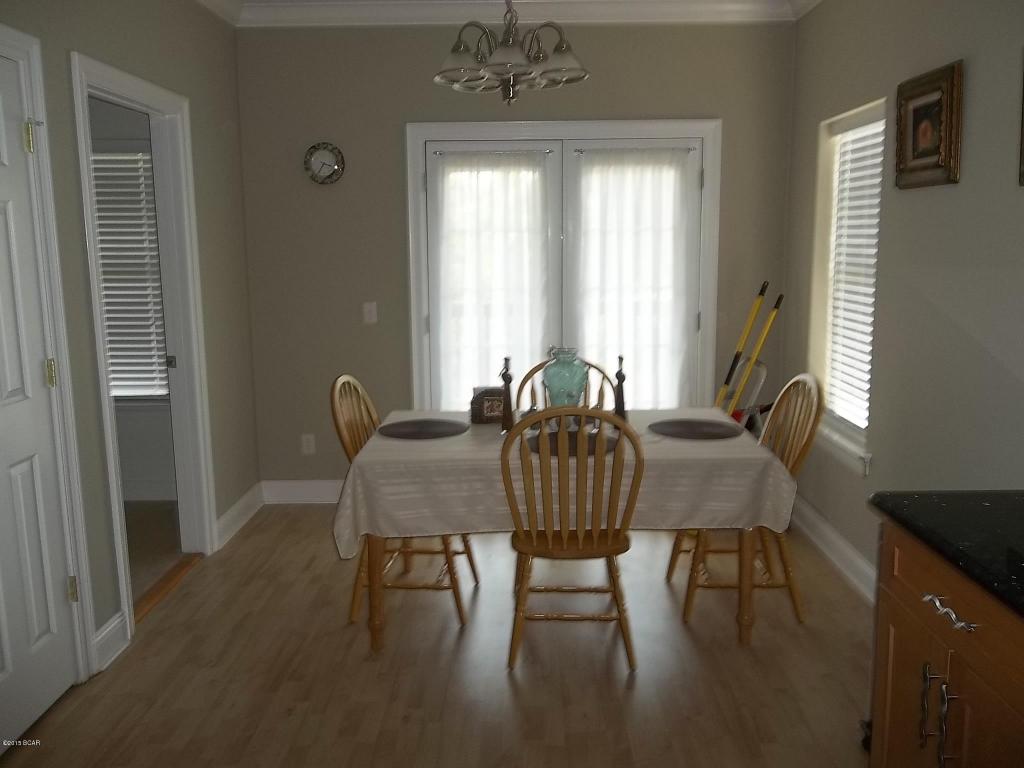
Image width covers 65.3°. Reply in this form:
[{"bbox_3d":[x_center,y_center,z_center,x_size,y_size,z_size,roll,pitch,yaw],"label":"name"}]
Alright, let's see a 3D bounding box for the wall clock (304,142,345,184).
[{"bbox_3d":[-1.024,-1.205,4.365,0.228,0.228,0.040,0,10,1],"label":"wall clock"}]

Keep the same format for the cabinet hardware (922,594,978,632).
[{"bbox_3d":[0.820,0.424,1.491,0.040,0.035,0.165,0,10,1],"label":"cabinet hardware"}]

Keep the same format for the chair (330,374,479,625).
[{"bbox_3d":[-0.432,0.448,3.338,0.540,0.970,0.475,1,10,5],"label":"chair"}]

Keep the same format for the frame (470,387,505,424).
[{"bbox_3d":[-0.095,0.088,3.357,0.150,0.150,0.060,-1,10,-4],"label":"frame"}]

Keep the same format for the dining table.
[{"bbox_3d":[0.188,0.568,3.245,1.530,0.760,0.910,0,10,0],"label":"dining table"}]

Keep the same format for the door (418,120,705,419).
[{"bbox_3d":[0.290,-0.340,4.536,1.550,2.100,0.090,0,10,1],"label":"door"}]

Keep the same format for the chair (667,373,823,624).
[{"bbox_3d":[0.943,0.441,3.330,0.540,0.970,0.475,-1,10,-2],"label":"chair"}]

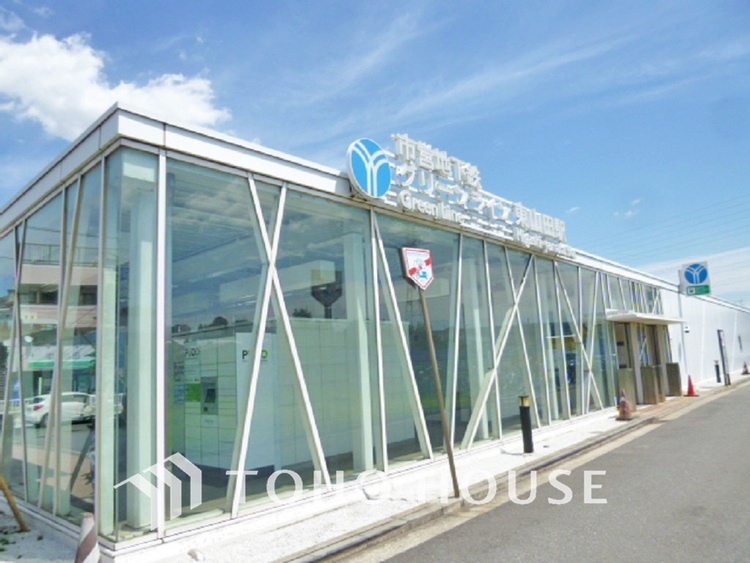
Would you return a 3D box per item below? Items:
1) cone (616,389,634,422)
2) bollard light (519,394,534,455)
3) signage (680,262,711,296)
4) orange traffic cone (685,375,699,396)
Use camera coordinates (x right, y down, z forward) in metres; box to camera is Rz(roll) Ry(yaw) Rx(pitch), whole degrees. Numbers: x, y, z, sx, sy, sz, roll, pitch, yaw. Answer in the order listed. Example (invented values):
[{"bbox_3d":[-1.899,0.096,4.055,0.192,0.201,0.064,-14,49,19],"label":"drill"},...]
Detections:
[{"bbox_3d":[5.710,2.818,11.953,0.370,0.700,0.370,-11,-12,40],"label":"cone"},{"bbox_3d":[2.521,2.383,8.669,0.165,0.910,0.165,-11,-12,40],"label":"bollard light"},{"bbox_3d":[13.349,-0.066,21.600,1.000,1.380,0.200,-11,-12,40],"label":"signage"},{"bbox_3d":[10.508,3.461,17.303,0.390,0.700,0.390,-11,-12,40],"label":"orange traffic cone"}]

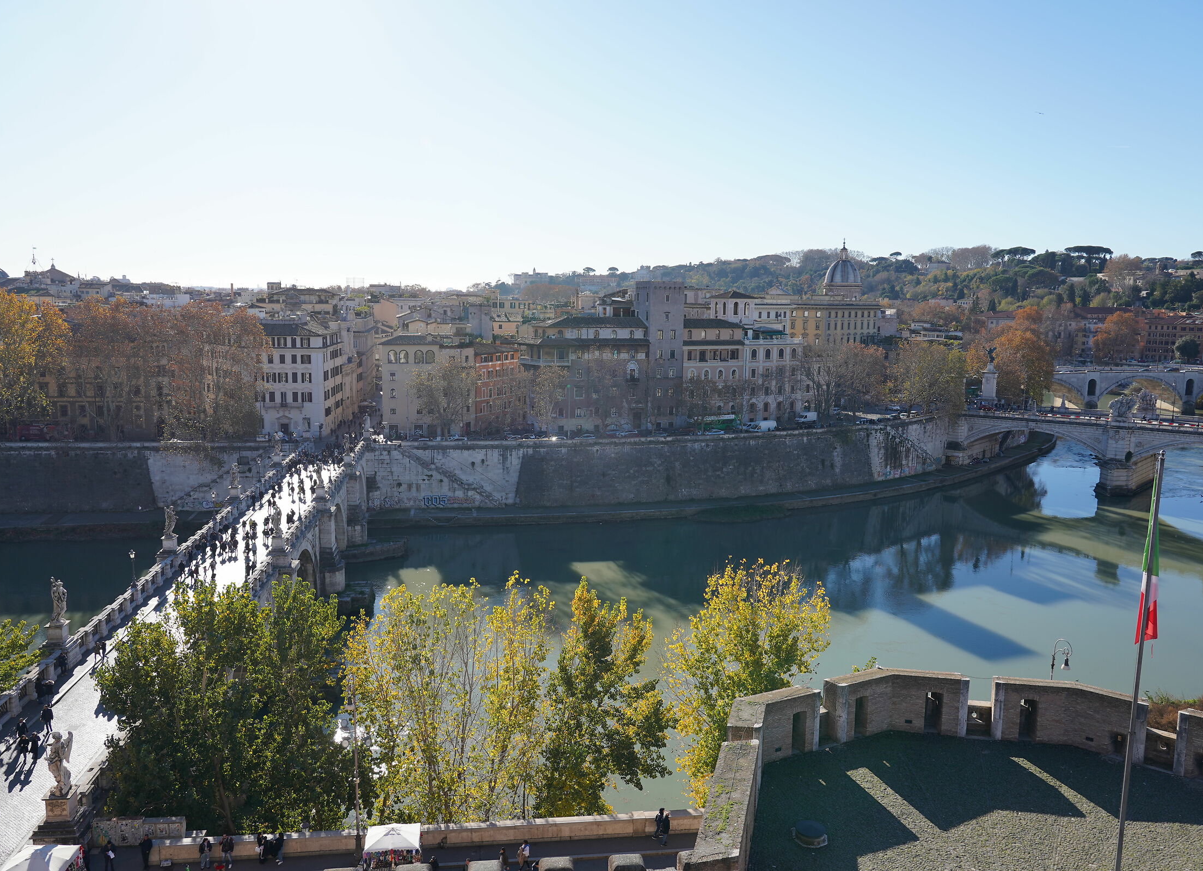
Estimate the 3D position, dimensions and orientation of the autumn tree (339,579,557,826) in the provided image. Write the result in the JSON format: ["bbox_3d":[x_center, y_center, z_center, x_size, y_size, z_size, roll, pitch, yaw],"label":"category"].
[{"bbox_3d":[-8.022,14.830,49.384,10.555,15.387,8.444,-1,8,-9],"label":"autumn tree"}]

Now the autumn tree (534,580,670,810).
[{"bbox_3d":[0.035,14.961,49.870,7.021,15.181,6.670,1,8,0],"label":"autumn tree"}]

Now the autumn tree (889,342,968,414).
[{"bbox_3d":[77.760,-13.300,224.290,17.000,18.000,15.000,4,9,19],"label":"autumn tree"}]

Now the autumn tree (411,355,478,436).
[{"bbox_3d":[-30.408,-7.679,183.122,12.994,15.923,12.345,-1,8,-9],"label":"autumn tree"}]

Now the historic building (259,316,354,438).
[{"bbox_3d":[-60.030,-12.700,191.860,13.800,22.600,22.000,1,9,1],"label":"historic building"}]

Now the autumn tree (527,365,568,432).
[{"bbox_3d":[-10.550,-7.000,185.730,7.500,13.740,7.000,0,9,-3],"label":"autumn tree"}]

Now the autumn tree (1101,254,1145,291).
[{"bbox_3d":[330.680,-103.030,597.040,23.000,22.290,21.000,5,10,28],"label":"autumn tree"}]

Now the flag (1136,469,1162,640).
[{"bbox_3d":[13.926,3.087,23.973,0.550,4.539,0.400,6,9,31],"label":"flag"}]

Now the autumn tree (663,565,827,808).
[{"bbox_3d":[9.590,17.380,62.430,10.000,17.760,9.500,2,9,9],"label":"autumn tree"}]

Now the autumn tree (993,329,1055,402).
[{"bbox_3d":[119.200,-19.550,266.490,15.500,20.770,15.000,5,9,24],"label":"autumn tree"}]

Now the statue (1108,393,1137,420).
[{"bbox_3d":[117.250,-6.480,212.320,5.300,6.130,4.000,6,10,32],"label":"statue"}]

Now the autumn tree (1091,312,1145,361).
[{"bbox_3d":[227.260,-43.090,415.180,20.000,22.370,18.000,5,10,28],"label":"autumn tree"}]

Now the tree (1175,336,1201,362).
[{"bbox_3d":[255.321,-36.801,410.825,11.532,11.710,10.955,6,9,31],"label":"tree"}]

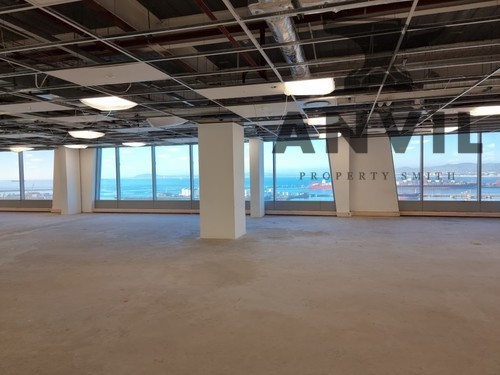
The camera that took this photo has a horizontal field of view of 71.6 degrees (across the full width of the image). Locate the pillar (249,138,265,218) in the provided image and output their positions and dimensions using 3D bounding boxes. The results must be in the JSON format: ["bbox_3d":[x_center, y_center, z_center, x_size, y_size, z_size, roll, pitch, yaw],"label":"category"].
[{"bbox_3d":[0.225,-0.294,11.530,0.323,2.542,0.496,0,2,16],"label":"pillar"}]

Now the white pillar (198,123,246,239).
[{"bbox_3d":[-0.616,-0.140,7.938,0.789,2.532,0.765,0,2,16],"label":"white pillar"}]

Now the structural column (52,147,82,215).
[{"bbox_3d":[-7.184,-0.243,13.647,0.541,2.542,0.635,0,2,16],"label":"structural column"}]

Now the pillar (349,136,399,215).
[{"bbox_3d":[4.524,-0.406,12.738,1.720,2.885,0.420,0,2,16],"label":"pillar"}]

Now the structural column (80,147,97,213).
[{"bbox_3d":[-6.472,-0.262,13.974,0.566,2.532,0.298,0,2,16],"label":"structural column"}]

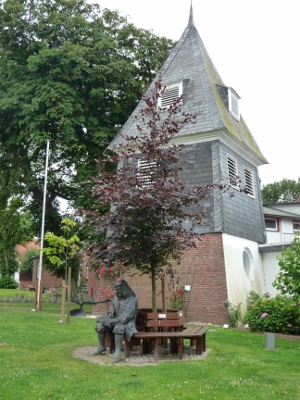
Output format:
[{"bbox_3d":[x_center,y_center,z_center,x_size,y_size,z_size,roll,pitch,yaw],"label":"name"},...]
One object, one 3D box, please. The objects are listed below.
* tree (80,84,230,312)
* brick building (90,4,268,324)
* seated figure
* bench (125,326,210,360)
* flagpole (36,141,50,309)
[{"bbox_3d":[0.076,0.200,9.082,3.100,5.900,3.000,1,-10,0],"label":"tree"},{"bbox_3d":[1.742,-2.268,17.735,5.464,13.812,5.464,-5,-12,32],"label":"brick building"},{"bbox_3d":[-0.628,2.285,8.055,0.760,1.410,0.970,-8,-14,43],"label":"seated figure"},{"bbox_3d":[0.133,2.728,8.640,2.320,0.770,2.030,4,-10,-15],"label":"bench"},{"bbox_3d":[-4.470,0.917,17.498,0.090,7.200,0.090,1,-10,0],"label":"flagpole"}]

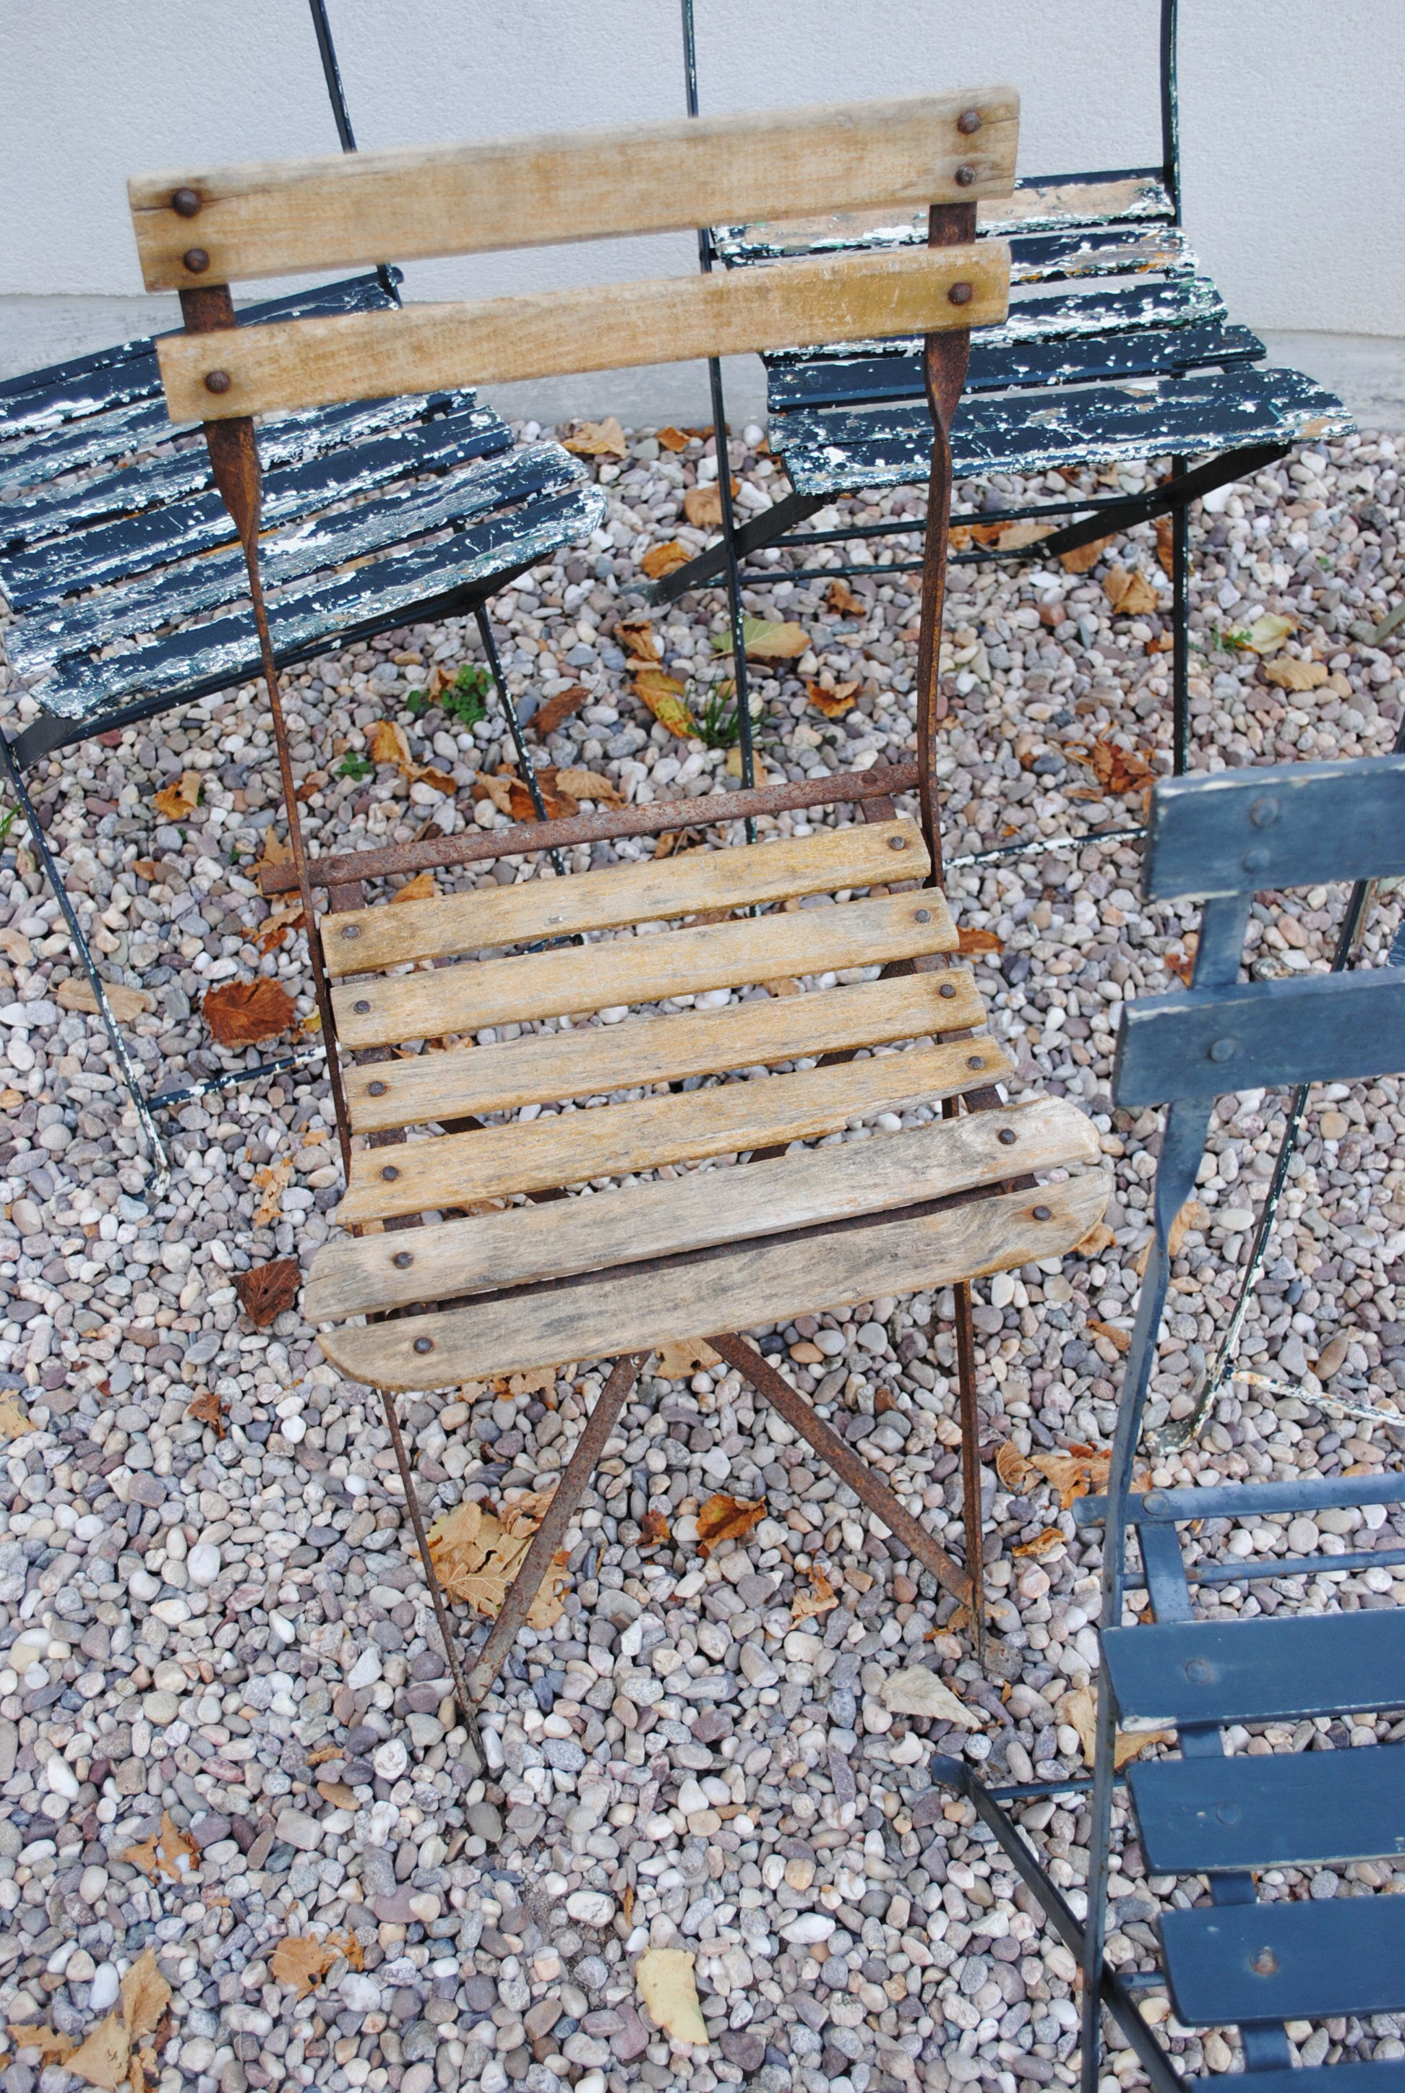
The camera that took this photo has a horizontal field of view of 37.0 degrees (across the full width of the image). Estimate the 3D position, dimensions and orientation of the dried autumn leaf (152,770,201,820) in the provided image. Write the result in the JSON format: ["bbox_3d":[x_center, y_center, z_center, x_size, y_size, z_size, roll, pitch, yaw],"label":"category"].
[{"bbox_3d":[-0.452,-0.220,1.831,0.033,0.019,0.044,36,61,22],"label":"dried autumn leaf"}]

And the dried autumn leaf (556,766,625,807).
[{"bbox_3d":[-0.092,-0.219,1.766,0.063,0.022,0.023,8,60,1],"label":"dried autumn leaf"}]

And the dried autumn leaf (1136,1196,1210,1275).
[{"bbox_3d":[0.355,0.146,1.597,0.020,0.017,0.077,29,58,17],"label":"dried autumn leaf"}]

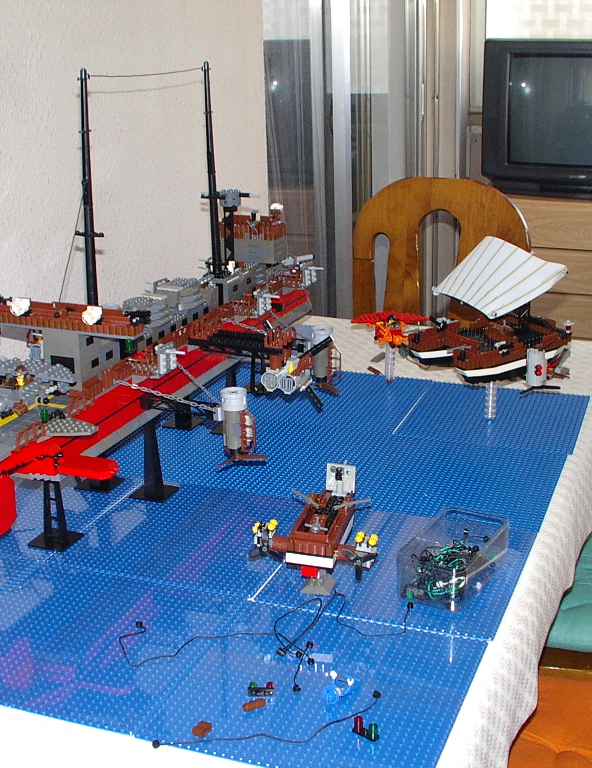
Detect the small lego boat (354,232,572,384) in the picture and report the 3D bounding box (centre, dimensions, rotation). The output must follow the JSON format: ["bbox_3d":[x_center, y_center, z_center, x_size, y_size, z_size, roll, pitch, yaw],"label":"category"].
[{"bbox_3d":[0.294,-0.128,1.798,0.250,0.220,0.250,-12,21,-30],"label":"small lego boat"}]

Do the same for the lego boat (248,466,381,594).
[{"bbox_3d":[0.037,0.157,1.209,0.143,0.105,0.158,4,19,16],"label":"lego boat"}]

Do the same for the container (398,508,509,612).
[{"bbox_3d":[0.172,0.185,1.206,0.078,0.046,0.153,7,20,24],"label":"container"}]

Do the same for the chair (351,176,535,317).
[{"bbox_3d":[0.240,0.101,2.399,0.430,1.015,0.500,6,19,20],"label":"chair"}]

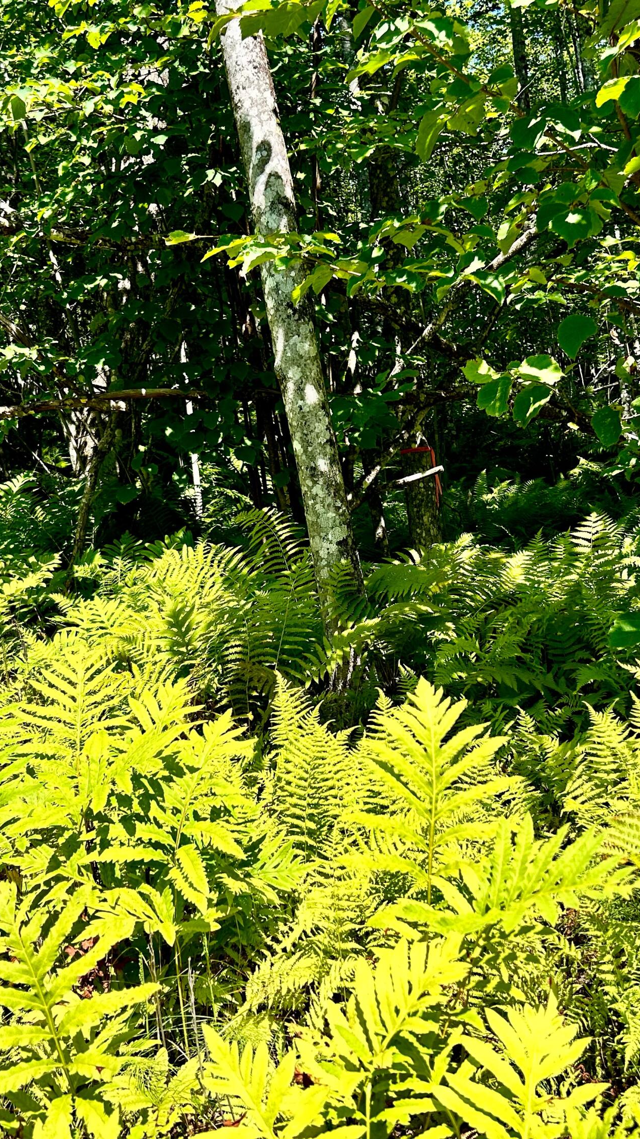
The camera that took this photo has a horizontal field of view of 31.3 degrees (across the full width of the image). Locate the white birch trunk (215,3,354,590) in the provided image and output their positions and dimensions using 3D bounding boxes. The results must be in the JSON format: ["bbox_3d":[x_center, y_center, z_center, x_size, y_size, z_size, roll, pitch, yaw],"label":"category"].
[{"bbox_3d":[-0.151,-1.259,5.500,0.215,2.880,0.215,-10,6,0],"label":"white birch trunk"}]

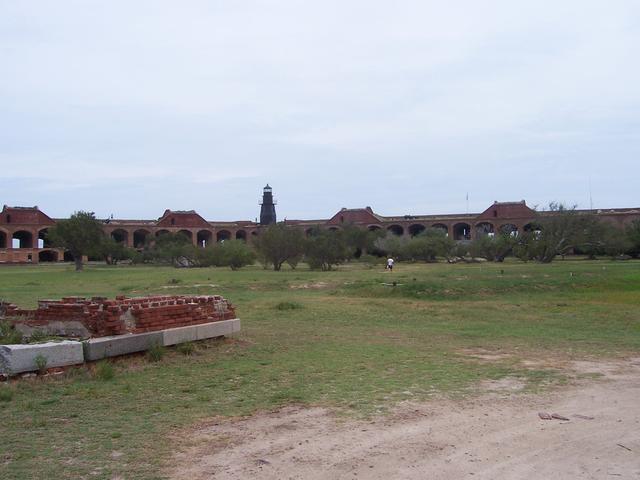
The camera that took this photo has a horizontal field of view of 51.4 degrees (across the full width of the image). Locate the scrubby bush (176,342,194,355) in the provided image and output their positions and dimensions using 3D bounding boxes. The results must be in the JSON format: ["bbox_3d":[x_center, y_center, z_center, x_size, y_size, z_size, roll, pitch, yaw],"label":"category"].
[{"bbox_3d":[-2.213,1.760,10.950,0.290,0.185,0.250,0,-2,0],"label":"scrubby bush"}]

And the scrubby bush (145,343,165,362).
[{"bbox_3d":[-2.509,1.697,10.150,0.260,0.270,0.250,0,-2,0],"label":"scrubby bush"}]

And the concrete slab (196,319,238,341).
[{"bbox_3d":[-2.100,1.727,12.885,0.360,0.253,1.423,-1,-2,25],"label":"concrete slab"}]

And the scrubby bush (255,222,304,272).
[{"bbox_3d":[-4.805,0.791,78.000,5.742,5.684,5.455,0,-2,0],"label":"scrubby bush"}]

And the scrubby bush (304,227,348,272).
[{"bbox_3d":[0.703,1.143,78.000,5.273,4.980,5.010,0,-2,0],"label":"scrubby bush"}]

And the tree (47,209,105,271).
[{"bbox_3d":[-28.652,0.117,78.000,6.797,7.148,6.457,0,-2,0],"label":"tree"}]

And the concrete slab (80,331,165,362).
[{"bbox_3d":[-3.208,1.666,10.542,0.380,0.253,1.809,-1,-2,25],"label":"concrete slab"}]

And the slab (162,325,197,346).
[{"bbox_3d":[-2.607,1.699,11.802,0.360,0.253,0.983,-1,-2,25],"label":"slab"}]

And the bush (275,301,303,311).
[{"bbox_3d":[-0.951,1.954,20.100,0.840,0.260,0.700,0,-2,0],"label":"bush"}]

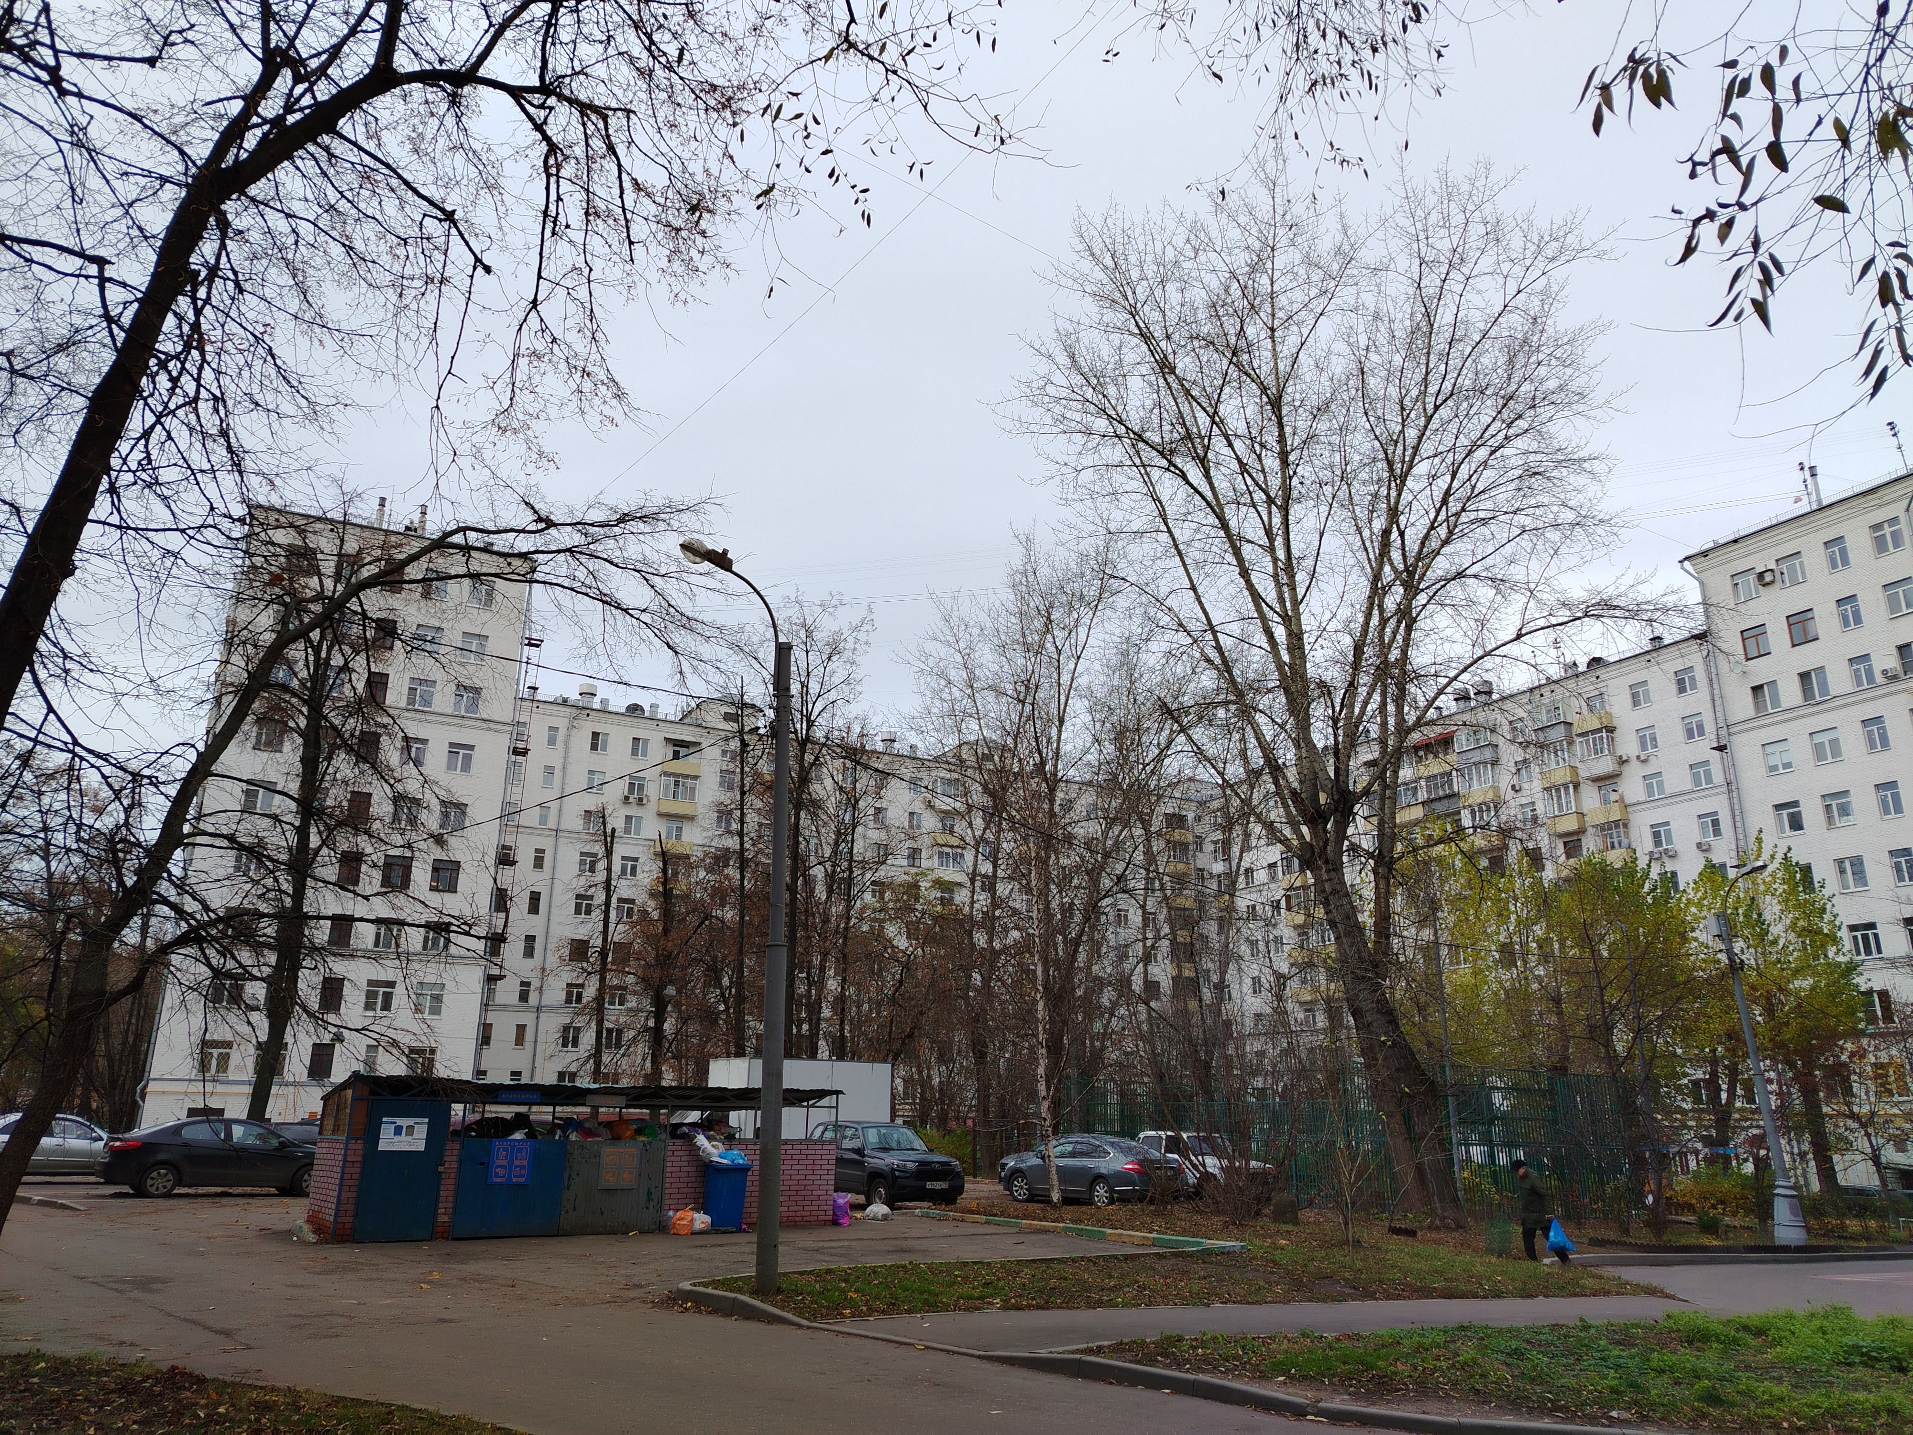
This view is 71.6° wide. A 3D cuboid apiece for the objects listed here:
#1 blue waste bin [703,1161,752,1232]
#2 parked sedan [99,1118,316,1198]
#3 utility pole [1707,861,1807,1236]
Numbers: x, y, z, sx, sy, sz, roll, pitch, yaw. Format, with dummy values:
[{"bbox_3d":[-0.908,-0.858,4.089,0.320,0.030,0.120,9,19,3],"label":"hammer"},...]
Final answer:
[{"bbox_3d":[-3.473,7.329,20.297,0.580,1.030,0.700,8,-19,-24],"label":"blue waste bin"},{"bbox_3d":[-14.276,8.627,26.075,4.370,1.470,1.700,13,-21,-34],"label":"parked sedan"},{"bbox_3d":[15.430,6.318,25.458,1.200,7.310,0.650,-14,-22,38],"label":"utility pole"}]

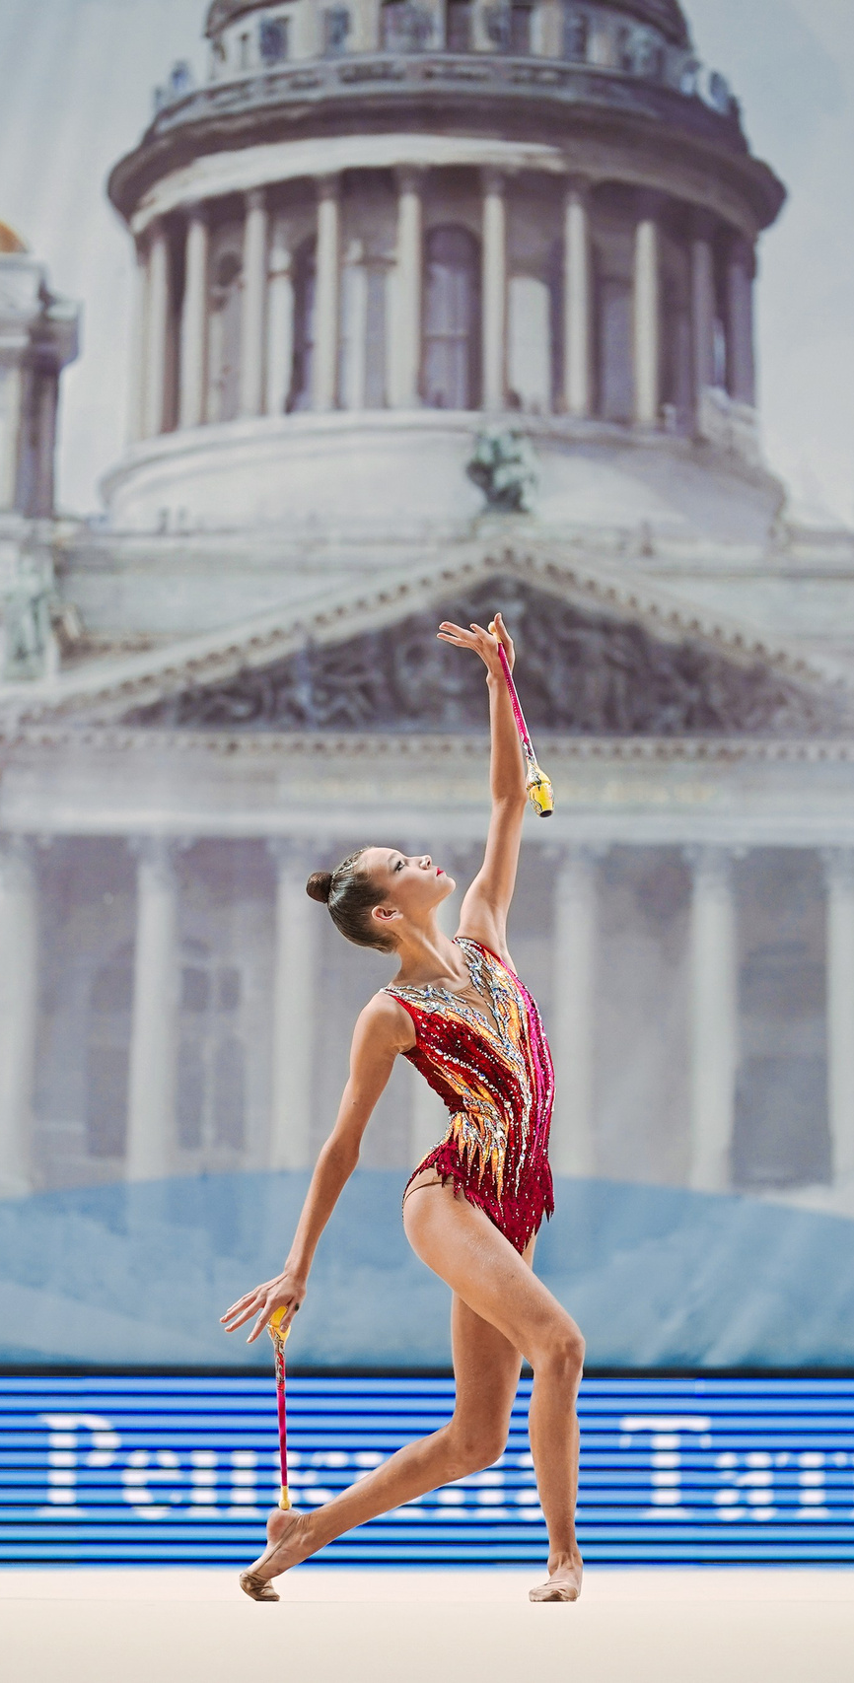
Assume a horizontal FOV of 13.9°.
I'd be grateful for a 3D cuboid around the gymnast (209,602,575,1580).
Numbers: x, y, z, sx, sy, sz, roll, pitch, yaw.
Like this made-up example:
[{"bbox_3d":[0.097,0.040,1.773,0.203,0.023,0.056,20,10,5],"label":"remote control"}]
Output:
[{"bbox_3d":[-0.020,0.475,6.620,0.760,1.880,0.540,-8,-14,34],"label":"gymnast"}]

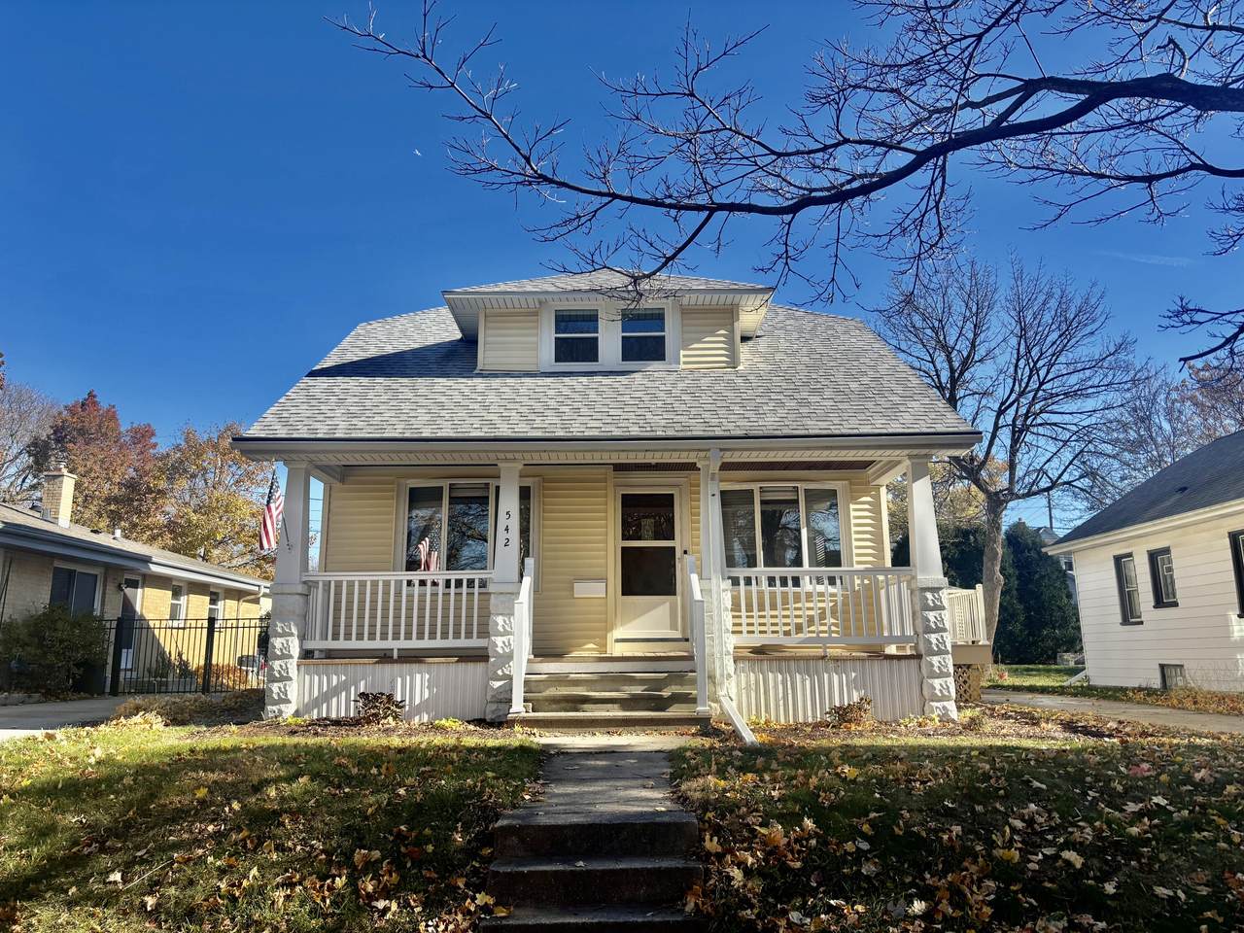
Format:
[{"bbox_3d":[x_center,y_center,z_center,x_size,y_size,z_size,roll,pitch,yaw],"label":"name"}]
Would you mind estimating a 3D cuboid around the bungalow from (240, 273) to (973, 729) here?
[{"bbox_3d":[-0.129,0.260,15.974,8.400,7.200,11.600,-1,-12,0],"label":"bungalow"}]

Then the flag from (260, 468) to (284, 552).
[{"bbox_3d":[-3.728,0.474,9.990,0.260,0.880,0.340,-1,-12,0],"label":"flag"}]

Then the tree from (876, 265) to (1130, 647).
[{"bbox_3d":[10.774,0.010,25.422,7.200,11.300,7.000,-1,-12,0],"label":"tree"}]

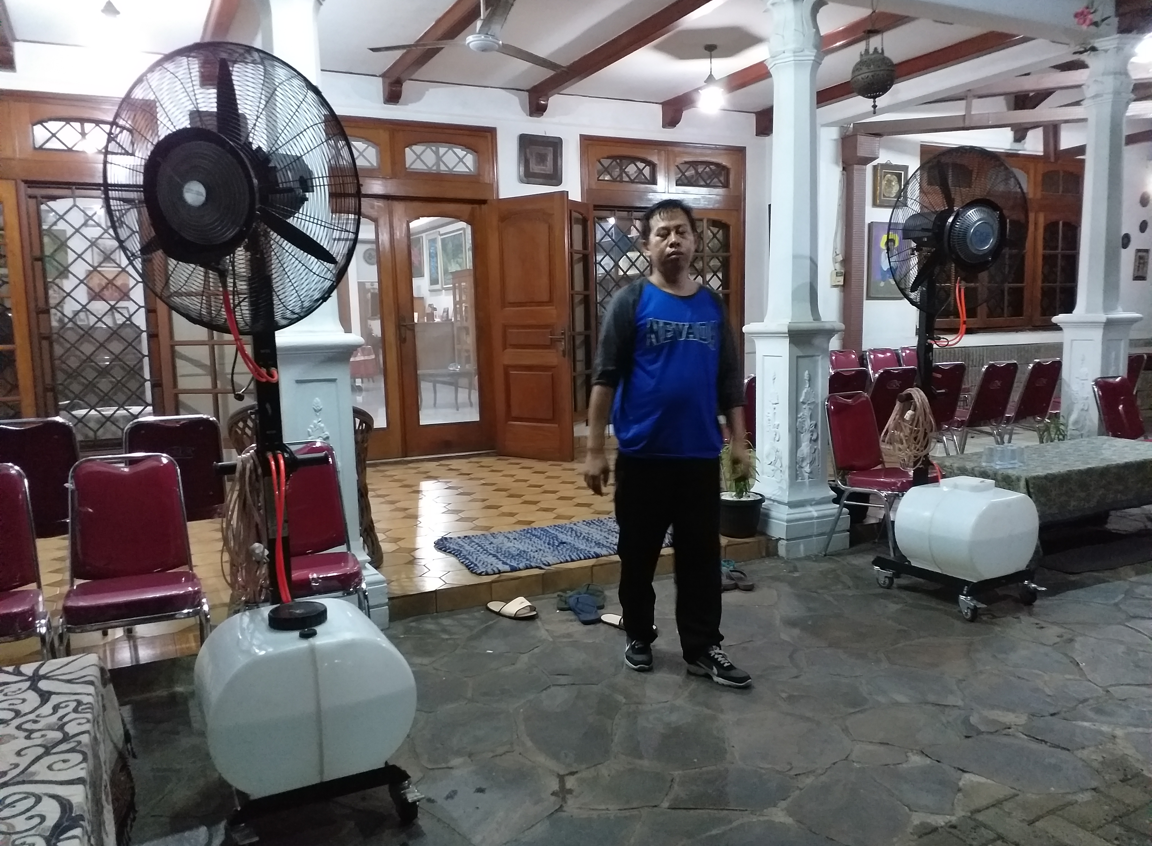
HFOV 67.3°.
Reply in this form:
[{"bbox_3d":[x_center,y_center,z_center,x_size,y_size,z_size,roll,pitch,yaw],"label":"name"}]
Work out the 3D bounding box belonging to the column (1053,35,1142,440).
[{"bbox_3d":[3.478,-0.980,5.803,0.440,2.970,0.440,-5,8,-26],"label":"column"}]

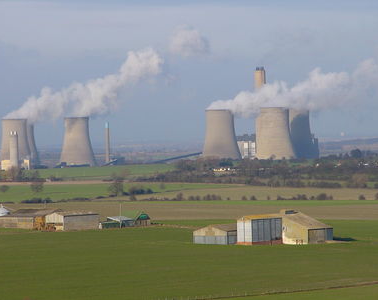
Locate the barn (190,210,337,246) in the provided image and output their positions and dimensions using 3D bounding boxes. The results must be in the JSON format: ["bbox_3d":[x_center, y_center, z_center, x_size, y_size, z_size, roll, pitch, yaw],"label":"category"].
[{"bbox_3d":[25.371,26.733,850.000,43.000,11.000,22.000,-1,0,36],"label":"barn"}]

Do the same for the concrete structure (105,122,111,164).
[{"bbox_3d":[-165.300,-10.625,5100.000,8.500,93.000,8.500,-1,0,0],"label":"concrete structure"}]

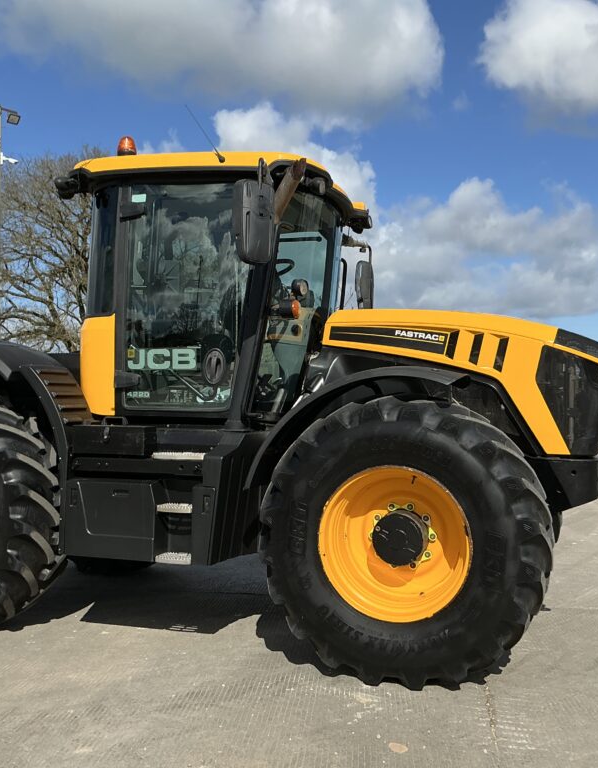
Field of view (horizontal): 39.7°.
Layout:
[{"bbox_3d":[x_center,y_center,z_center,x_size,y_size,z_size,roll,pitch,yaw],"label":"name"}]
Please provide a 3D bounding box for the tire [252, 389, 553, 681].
[{"bbox_3d":[0.572,0.840,4.564,1.576,1.560,0.596,0,-1,19],"label":"tire"}]

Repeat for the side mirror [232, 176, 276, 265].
[{"bbox_3d":[-0.244,-0.868,4.434,0.111,0.429,0.222,-1,-1,40],"label":"side mirror"}]

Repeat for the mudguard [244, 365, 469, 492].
[{"bbox_3d":[0.356,0.273,4.764,1.323,0.742,0.505,0,-1,19],"label":"mudguard"}]

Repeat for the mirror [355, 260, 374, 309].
[{"bbox_3d":[0.553,-0.820,6.999,0.111,0.429,0.222,0,-1,-5],"label":"mirror"}]

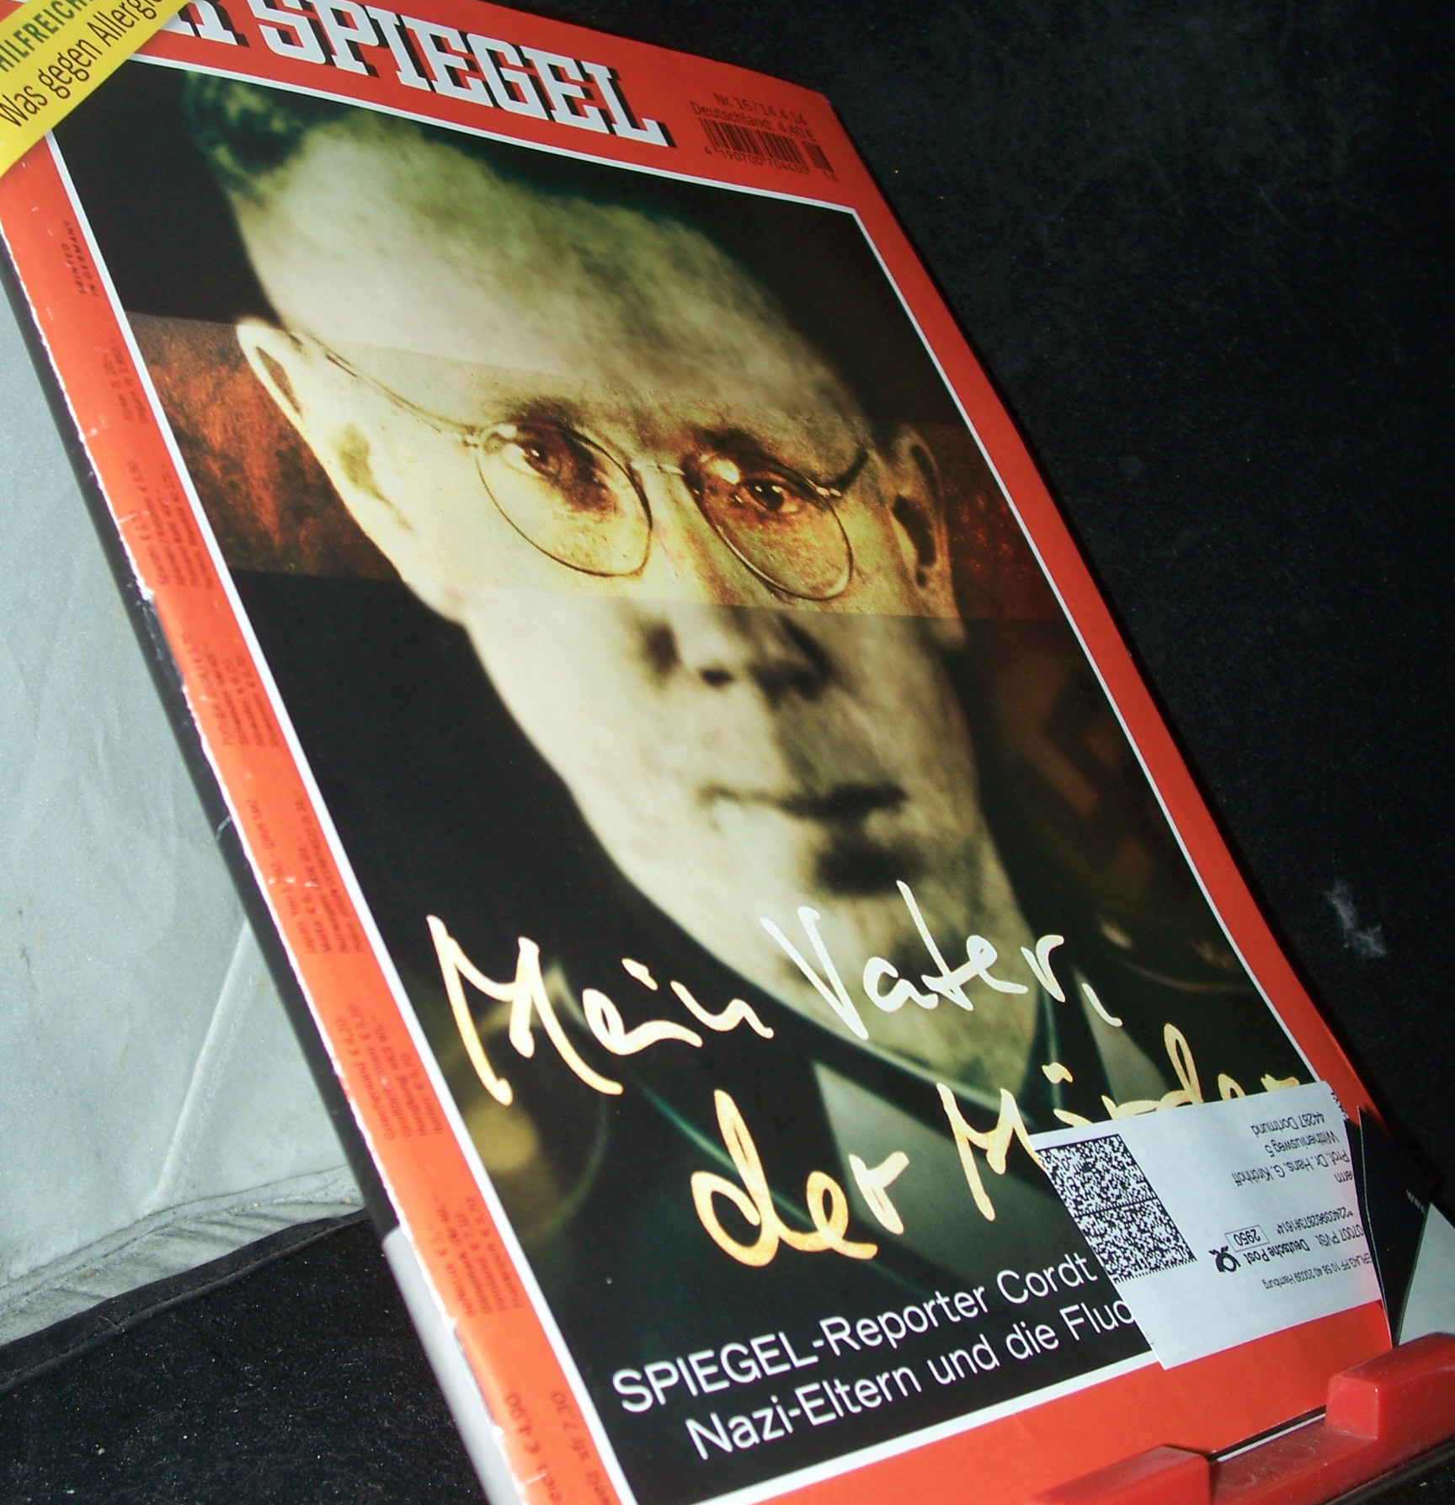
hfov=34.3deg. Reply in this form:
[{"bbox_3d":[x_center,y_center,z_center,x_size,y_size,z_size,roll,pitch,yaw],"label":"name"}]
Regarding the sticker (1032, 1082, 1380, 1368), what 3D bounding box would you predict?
[{"bbox_3d":[0.079,0.069,0.355,0.085,0.037,0.002,2,-39,-48],"label":"sticker"}]

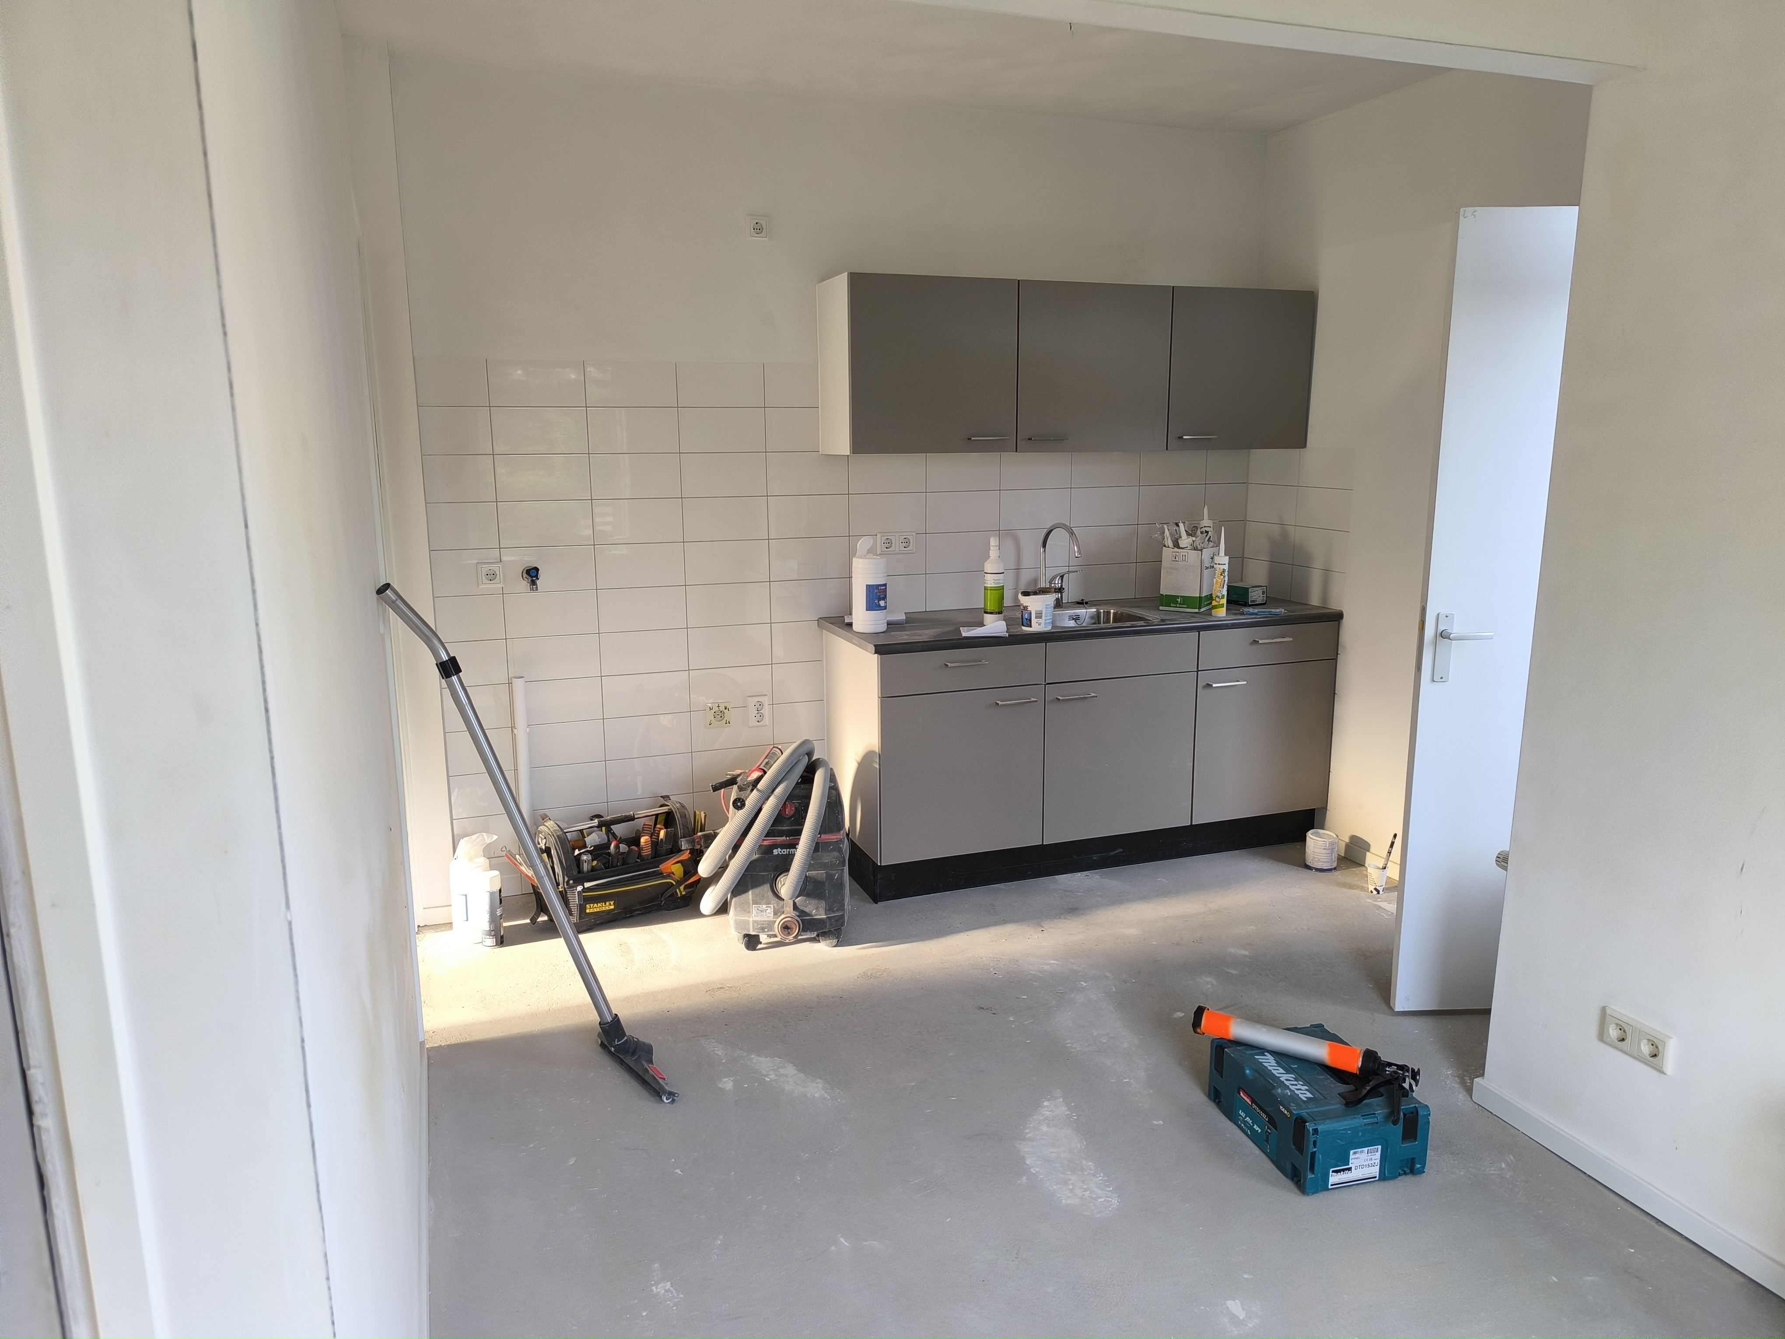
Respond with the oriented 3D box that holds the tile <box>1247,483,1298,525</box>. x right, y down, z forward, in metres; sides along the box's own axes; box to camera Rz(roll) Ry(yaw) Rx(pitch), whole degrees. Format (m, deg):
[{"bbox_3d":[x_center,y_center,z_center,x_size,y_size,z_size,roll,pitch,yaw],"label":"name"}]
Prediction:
[{"bbox_3d":[1.511,-0.653,4.715,0.010,0.148,0.300,-4,12,-20],"label":"tile"}]

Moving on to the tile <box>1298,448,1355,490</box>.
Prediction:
[{"bbox_3d":[1.613,-0.746,4.402,0.010,0.148,0.298,-5,12,-20],"label":"tile"}]

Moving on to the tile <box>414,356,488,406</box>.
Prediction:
[{"bbox_3d":[-1.387,-0.906,3.750,0.210,0.149,0.010,-4,12,-20],"label":"tile"}]

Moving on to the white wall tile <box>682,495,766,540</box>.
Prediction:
[{"bbox_3d":[-0.581,-0.526,4.129,0.298,0.148,0.010,-4,12,-20],"label":"white wall tile"}]

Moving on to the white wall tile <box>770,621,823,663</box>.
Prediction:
[{"bbox_3d":[-0.293,-0.104,4.305,0.298,0.148,0.010,-5,12,-20],"label":"white wall tile"}]

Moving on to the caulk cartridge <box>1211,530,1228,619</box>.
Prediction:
[{"bbox_3d":[1.191,-0.352,4.286,0.050,0.319,0.050,3,12,15],"label":"caulk cartridge"}]

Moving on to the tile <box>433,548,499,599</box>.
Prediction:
[{"bbox_3d":[-1.384,-0.315,3.866,0.210,0.149,0.010,-4,12,-20],"label":"tile"}]

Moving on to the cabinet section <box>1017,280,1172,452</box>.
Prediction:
[{"bbox_3d":[0.654,-1.078,4.290,0.603,0.571,0.334,-4,12,-20],"label":"cabinet section"}]

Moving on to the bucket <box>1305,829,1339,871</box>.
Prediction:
[{"bbox_3d":[1.562,0.658,4.305,0.110,0.120,0.110,0,11,0],"label":"bucket"}]

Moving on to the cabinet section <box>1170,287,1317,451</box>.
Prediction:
[{"bbox_3d":[1.225,-1.121,4.494,0.613,0.571,0.334,-4,12,-20],"label":"cabinet section"}]

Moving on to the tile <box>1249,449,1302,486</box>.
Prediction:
[{"bbox_3d":[1.510,-0.800,4.686,0.010,0.148,0.300,-4,12,-20],"label":"tile"}]

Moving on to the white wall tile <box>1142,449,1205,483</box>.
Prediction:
[{"bbox_3d":[1.108,-0.804,4.707,0.298,0.148,0.010,-4,12,-20],"label":"white wall tile"}]

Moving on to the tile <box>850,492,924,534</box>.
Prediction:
[{"bbox_3d":[-0.016,-0.566,4.319,0.298,0.148,0.010,-4,12,-20],"label":"tile"}]

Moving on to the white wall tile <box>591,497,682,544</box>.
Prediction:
[{"bbox_3d":[-0.866,-0.506,4.038,0.299,0.148,0.010,-5,13,-20],"label":"white wall tile"}]

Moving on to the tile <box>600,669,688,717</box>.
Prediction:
[{"bbox_3d":[-0.855,0.088,4.129,0.298,0.148,0.010,-5,12,-20],"label":"tile"}]

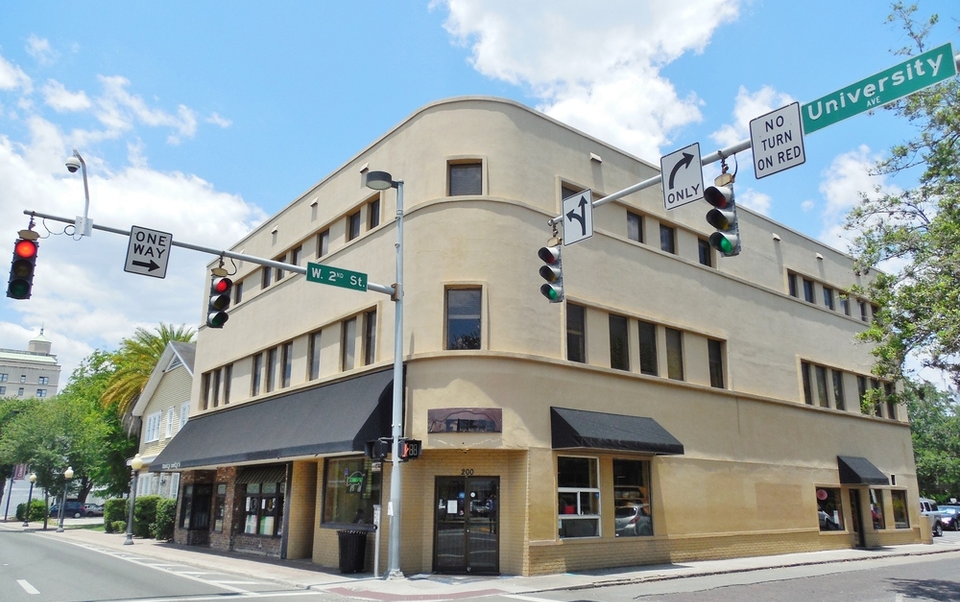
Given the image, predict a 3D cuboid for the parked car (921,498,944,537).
[{"bbox_3d":[20.303,10.331,33.121,4.400,1.770,1.820,13,-20,-37],"label":"parked car"}]

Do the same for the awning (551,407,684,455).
[{"bbox_3d":[3.536,3.289,17.453,3.892,1.033,0.973,13,-20,-37],"label":"awning"}]

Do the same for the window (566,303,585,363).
[{"bbox_3d":[2.631,0.873,18.893,0.722,1.619,0.140,13,-20,-36],"label":"window"}]

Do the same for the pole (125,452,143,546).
[{"bbox_3d":[-12.938,7.413,25.943,0.381,3.210,0.381,13,-20,-37],"label":"pole"}]

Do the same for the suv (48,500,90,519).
[{"bbox_3d":[-36.653,18.298,60.918,4.400,1.660,1.800,13,-20,-37],"label":"suv"}]

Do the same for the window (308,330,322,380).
[{"bbox_3d":[-5.097,1.703,21.446,0.150,1.500,0.850,13,-20,-37],"label":"window"}]

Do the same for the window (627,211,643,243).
[{"bbox_3d":[4.668,-2.218,20.714,0.780,0.920,0.120,13,-20,-37],"label":"window"}]

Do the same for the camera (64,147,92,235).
[{"bbox_3d":[-7.496,-2.006,13.012,0.600,1.720,0.320,13,-20,-37],"label":"camera"}]

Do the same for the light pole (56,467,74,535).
[{"bbox_3d":[-19.994,9.578,33.509,0.420,3.060,0.420,13,-20,-37],"label":"light pole"}]

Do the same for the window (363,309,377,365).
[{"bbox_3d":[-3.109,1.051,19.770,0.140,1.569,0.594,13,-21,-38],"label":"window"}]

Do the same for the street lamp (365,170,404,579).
[{"bbox_3d":[-2.197,1.369,16.019,1.350,9.440,0.640,13,-20,-37],"label":"street lamp"}]

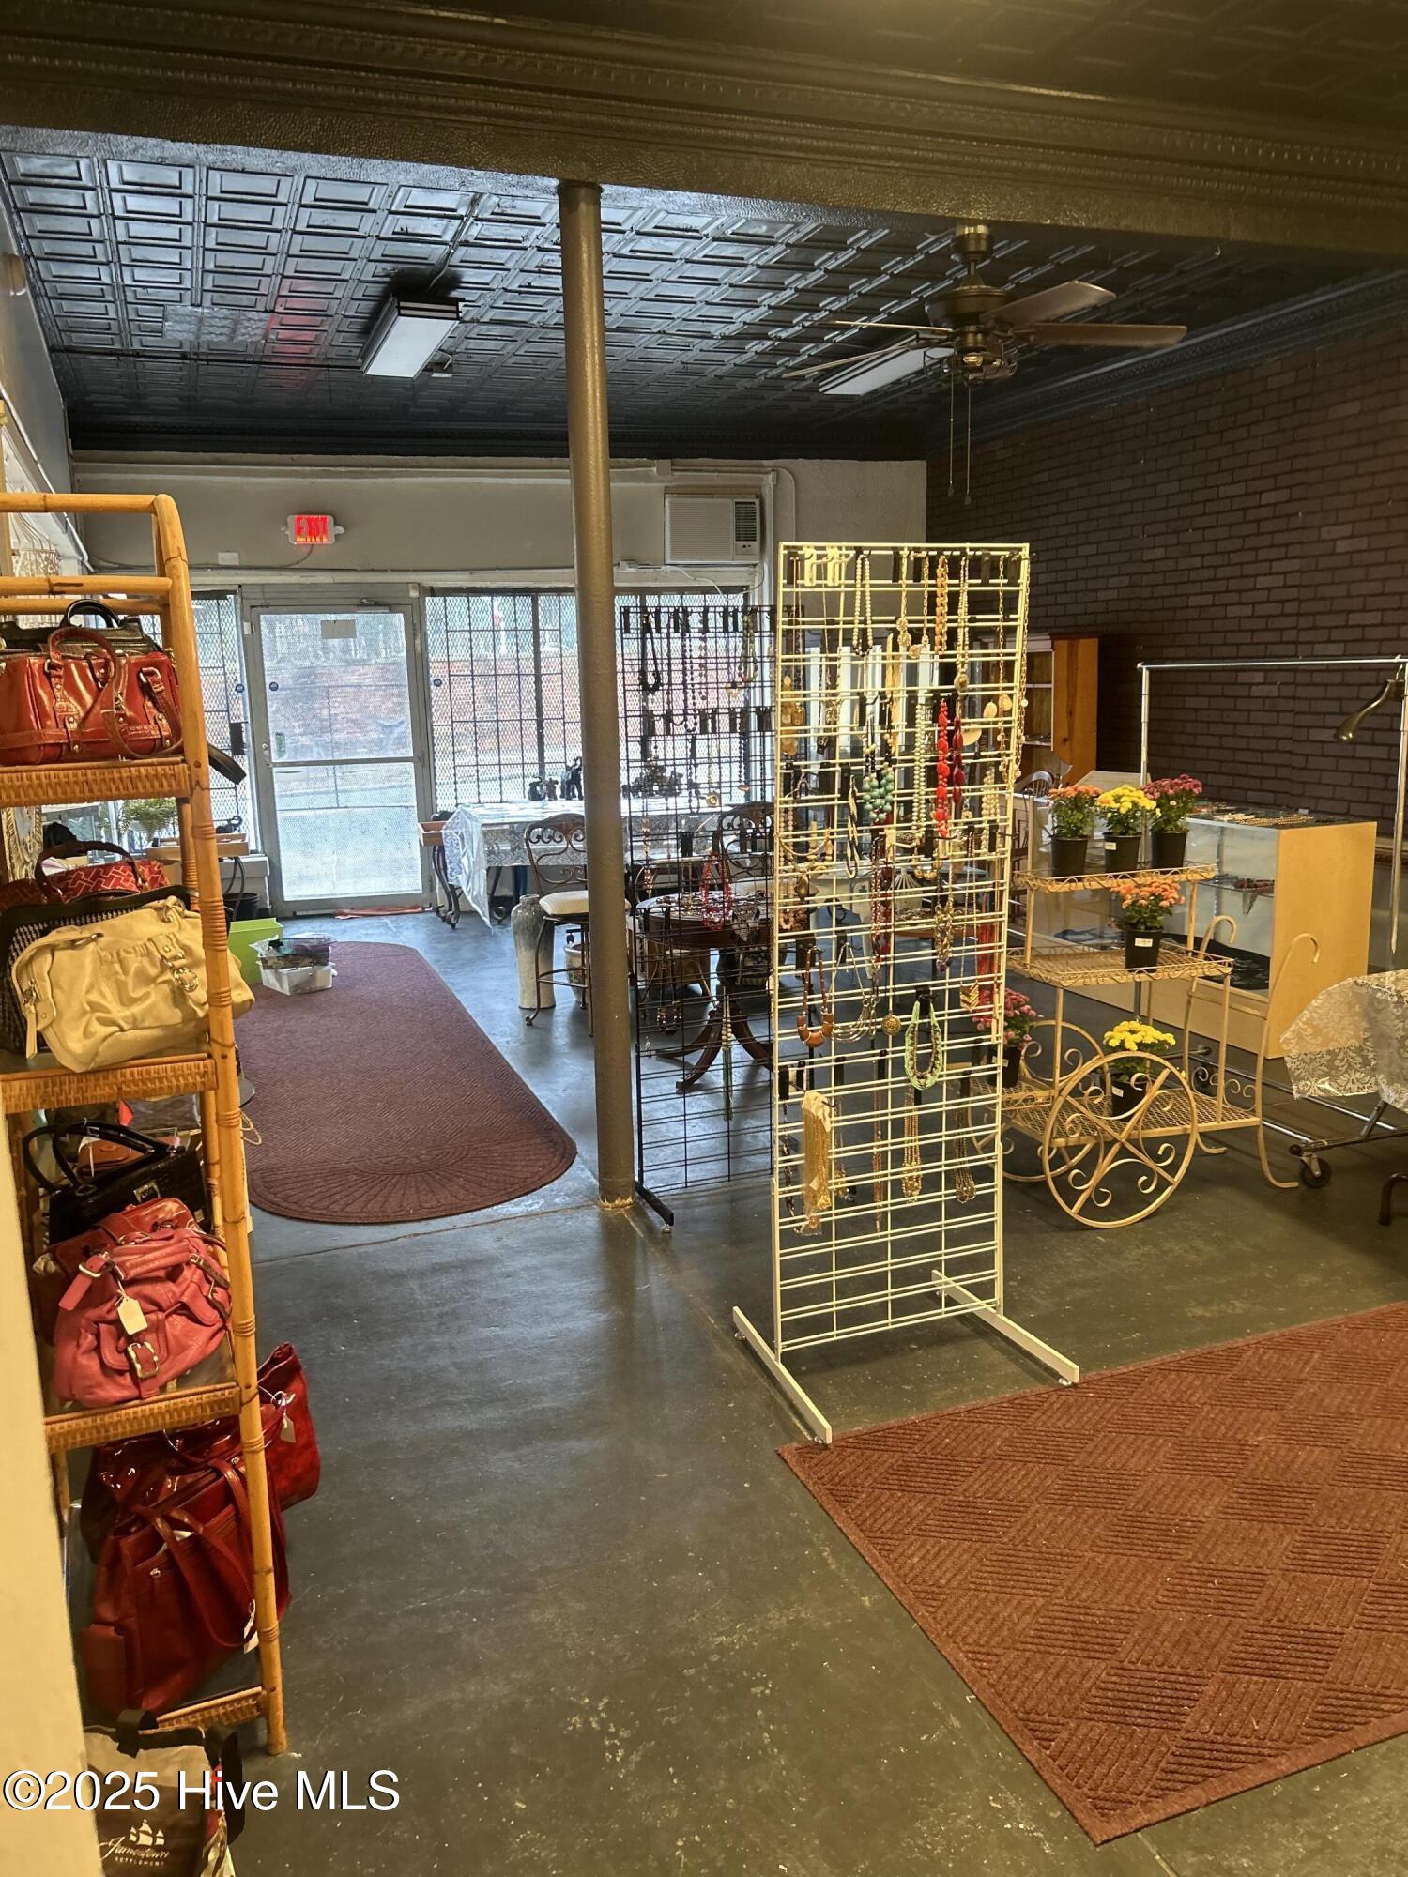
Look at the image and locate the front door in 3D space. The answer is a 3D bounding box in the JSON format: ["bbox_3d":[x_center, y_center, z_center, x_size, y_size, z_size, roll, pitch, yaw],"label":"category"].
[{"bbox_3d":[-2.585,-1.270,10.038,1.065,2.150,0.070,-6,12,-19],"label":"front door"}]

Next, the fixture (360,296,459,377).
[{"bbox_3d":[-1.390,-2.808,6.615,0.273,0.100,1.240,-6,12,-19],"label":"fixture"}]

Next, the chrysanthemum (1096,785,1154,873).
[{"bbox_3d":[1.260,-0.325,4.231,0.180,0.265,0.180,-6,12,-19],"label":"chrysanthemum"}]

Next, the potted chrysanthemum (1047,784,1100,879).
[{"bbox_3d":[1.112,-0.325,4.247,0.165,0.275,0.165,-5,12,-20],"label":"potted chrysanthemum"}]

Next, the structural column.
[{"bbox_3d":[-0.323,-0.633,4.226,0.120,2.993,0.120,-5,12,-20],"label":"structural column"}]

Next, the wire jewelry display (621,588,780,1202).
[{"bbox_3d":[0.066,-0.101,4.446,0.630,1.847,0.600,-6,12,-19],"label":"wire jewelry display"}]

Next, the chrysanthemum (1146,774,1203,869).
[{"bbox_3d":[1.463,-0.360,4.404,0.175,0.285,0.175,-5,12,-20],"label":"chrysanthemum"}]

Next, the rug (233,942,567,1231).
[{"bbox_3d":[-1.686,0.455,6.626,1.220,0.012,4.900,-5,12,-20],"label":"rug"}]

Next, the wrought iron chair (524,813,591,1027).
[{"bbox_3d":[-0.587,-0.098,6.741,0.450,1.000,0.480,-5,12,-20],"label":"wrought iron chair"}]

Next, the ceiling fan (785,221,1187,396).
[{"bbox_3d":[0.846,-1.980,4.400,1.290,0.490,1.290,-5,12,-20],"label":"ceiling fan"}]

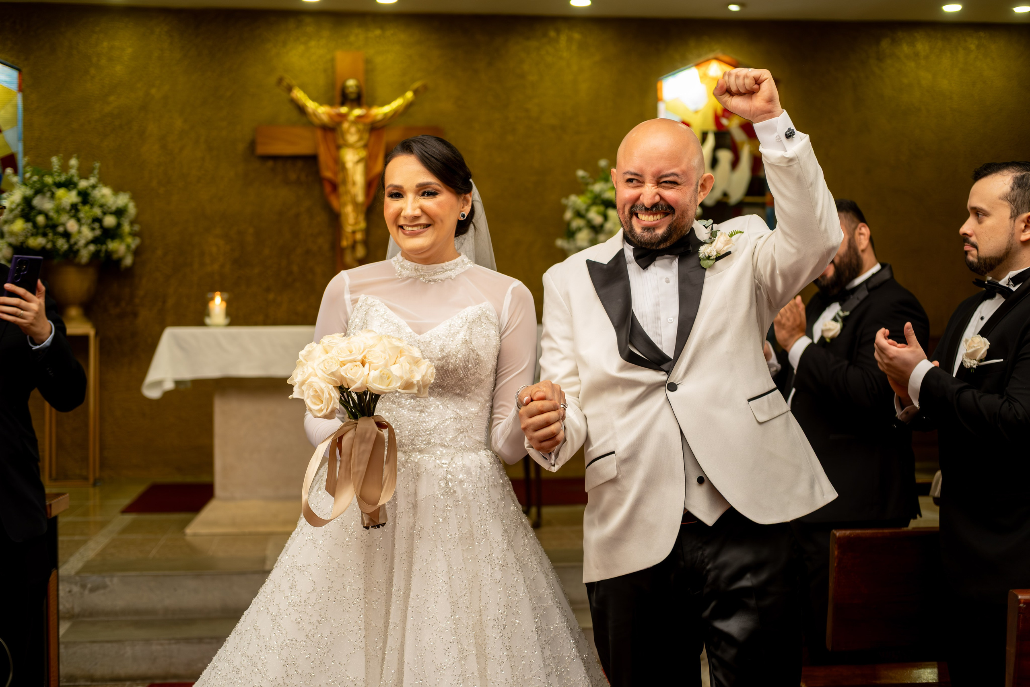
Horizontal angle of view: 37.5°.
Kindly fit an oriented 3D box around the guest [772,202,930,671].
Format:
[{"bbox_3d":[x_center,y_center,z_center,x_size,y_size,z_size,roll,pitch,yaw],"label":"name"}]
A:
[{"bbox_3d":[0.870,0.449,4.119,0.480,1.680,0.520,-2,3,-37],"label":"guest"}]

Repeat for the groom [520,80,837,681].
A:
[{"bbox_3d":[0.320,0.401,2.987,0.650,1.860,0.460,0,2,5],"label":"groom"}]

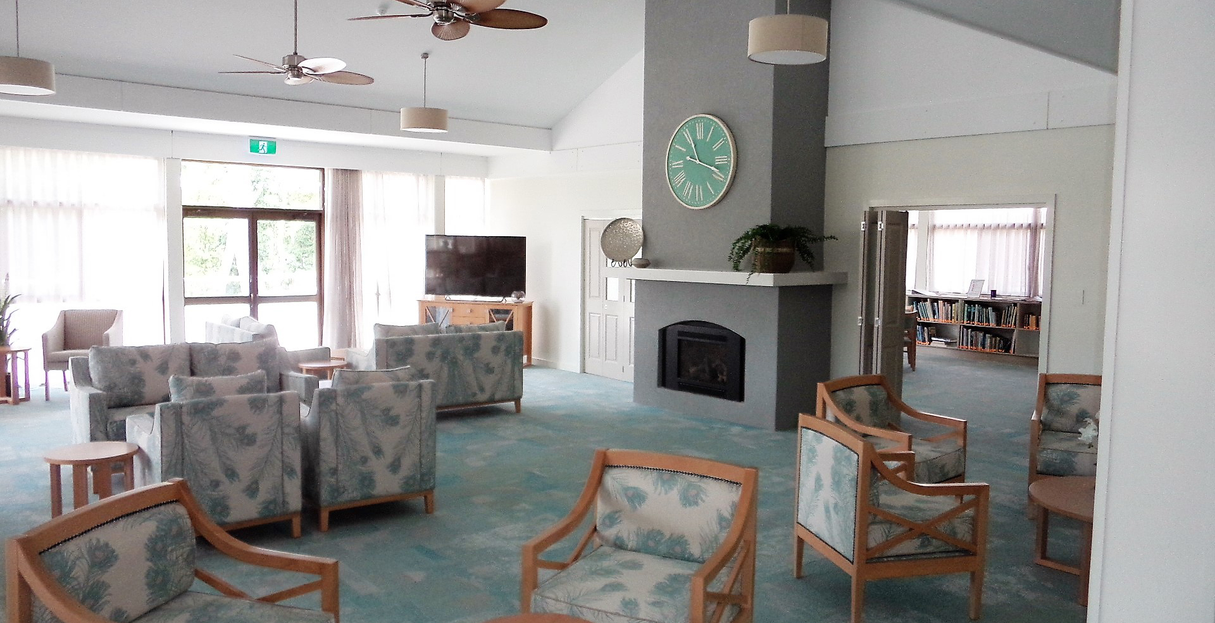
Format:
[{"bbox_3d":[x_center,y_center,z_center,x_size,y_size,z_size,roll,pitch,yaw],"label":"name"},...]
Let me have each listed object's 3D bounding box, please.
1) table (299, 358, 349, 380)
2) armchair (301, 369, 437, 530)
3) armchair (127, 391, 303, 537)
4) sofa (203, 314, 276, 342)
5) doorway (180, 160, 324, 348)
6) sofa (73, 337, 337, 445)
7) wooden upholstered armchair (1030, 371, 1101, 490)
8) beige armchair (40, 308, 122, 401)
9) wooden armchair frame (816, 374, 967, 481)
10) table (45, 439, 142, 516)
[{"bbox_3d":[-2.592,0.755,8.353,0.450,0.550,0.450,1,4,0],"label":"table"},{"bbox_3d":[-1.546,0.807,5.761,0.730,0.870,0.800,-2,5,-31],"label":"armchair"},{"bbox_3d":[-2.318,0.883,5.371,0.742,0.861,0.793,-3,6,-39],"label":"armchair"},{"bbox_3d":[-3.375,0.518,9.139,0.820,0.880,1.500,-3,6,-40],"label":"sofa"},{"bbox_3d":[-4.264,-0.477,11.168,1.721,2.603,0.106,-4,6,-42],"label":"doorway"},{"bbox_3d":[-3.085,0.747,6.888,1.544,0.874,0.784,-3,6,-39],"label":"sofa"},{"bbox_3d":[3.140,0.898,5.915,0.701,0.868,0.653,3,5,28],"label":"wooden upholstered armchair"},{"bbox_3d":[-5.538,0.456,9.678,0.640,0.860,0.660,0,5,-15],"label":"beige armchair"},{"bbox_3d":[1.788,0.895,5.763,0.701,0.868,0.653,-3,6,-40],"label":"wooden armchair frame"},{"bbox_3d":[-2.749,1.017,4.887,0.450,0.550,0.450,1,4,0],"label":"table"}]

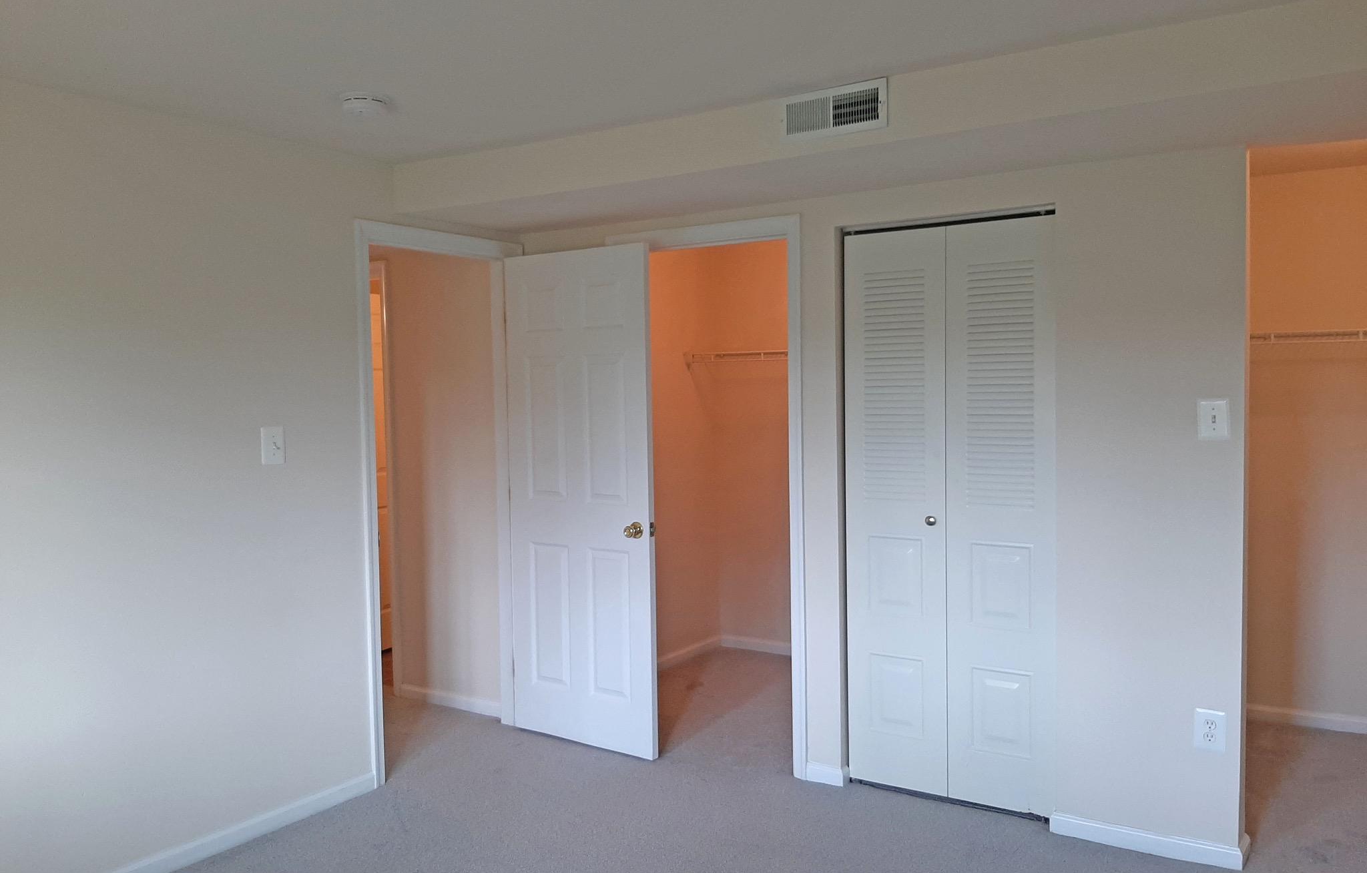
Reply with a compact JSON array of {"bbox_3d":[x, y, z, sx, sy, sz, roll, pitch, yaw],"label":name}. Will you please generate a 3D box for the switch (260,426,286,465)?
[{"bbox_3d":[-1.397,0.032,3.509,0.012,0.124,0.080,1,3,33],"label":"switch"}]

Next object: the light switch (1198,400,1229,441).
[{"bbox_3d":[1.603,-0.048,3.105,0.080,0.120,0.012,1,3,33],"label":"light switch"}]

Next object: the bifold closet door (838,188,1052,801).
[{"bbox_3d":[0.929,0.275,3.641,0.761,2.040,0.045,1,3,33],"label":"bifold closet door"}]

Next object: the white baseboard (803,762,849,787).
[{"bbox_3d":[0.533,1.274,3.879,0.177,0.067,0.018,1,3,33],"label":"white baseboard"}]

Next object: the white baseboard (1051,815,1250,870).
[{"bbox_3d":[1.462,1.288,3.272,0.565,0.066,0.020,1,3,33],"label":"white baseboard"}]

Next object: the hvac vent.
[{"bbox_3d":[0.429,-0.950,2.999,0.345,0.136,0.020,1,3,33],"label":"hvac vent"}]

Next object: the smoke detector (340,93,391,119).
[{"bbox_3d":[-0.944,-0.983,3.051,0.143,0.036,0.143,-1,3,0],"label":"smoke detector"}]

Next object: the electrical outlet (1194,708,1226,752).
[{"bbox_3d":[1.616,0.904,3.151,0.080,0.121,0.010,1,3,33],"label":"electrical outlet"}]

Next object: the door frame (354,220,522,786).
[{"bbox_3d":[-0.978,0.239,4.235,0.118,2.141,0.901,1,3,33],"label":"door frame"}]

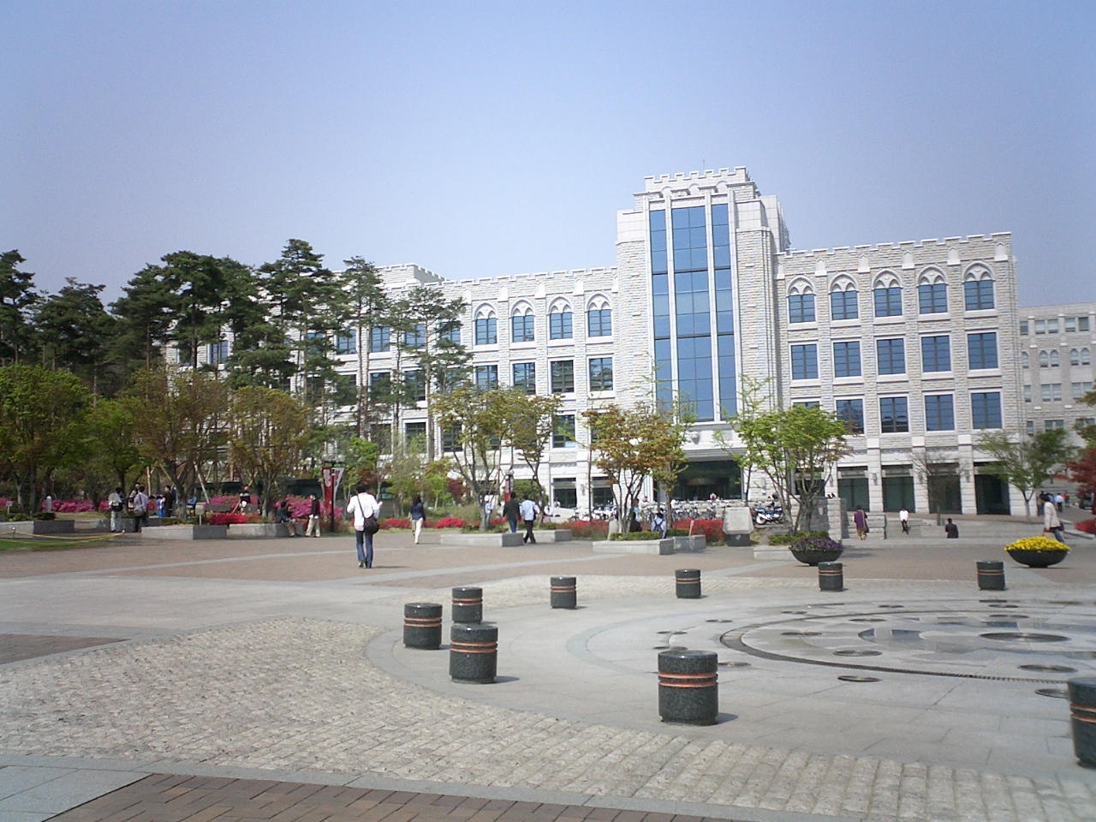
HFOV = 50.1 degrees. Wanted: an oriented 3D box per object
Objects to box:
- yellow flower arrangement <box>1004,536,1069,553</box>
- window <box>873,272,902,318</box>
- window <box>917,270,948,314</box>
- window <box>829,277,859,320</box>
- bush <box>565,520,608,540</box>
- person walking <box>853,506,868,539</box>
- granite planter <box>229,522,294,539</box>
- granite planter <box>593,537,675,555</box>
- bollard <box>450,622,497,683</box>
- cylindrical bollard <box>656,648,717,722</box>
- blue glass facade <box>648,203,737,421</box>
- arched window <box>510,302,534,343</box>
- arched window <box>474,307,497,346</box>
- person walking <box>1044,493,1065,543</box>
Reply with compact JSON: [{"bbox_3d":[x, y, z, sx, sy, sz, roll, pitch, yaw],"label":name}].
[{"bbox_3d":[9.724,2.665,23.323,1.210,0.290,1.210,-2,-5,0],"label":"yellow flower arrangement"},{"bbox_3d":[24.117,-8.303,83.221,1.970,3.150,0.300,-3,-5,16],"label":"window"},{"bbox_3d":[27.013,-8.462,82.407,1.970,3.150,0.300,-3,-5,16],"label":"window"},{"bbox_3d":[21.406,-8.085,84.770,2.010,3.030,0.300,-3,-6,17],"label":"window"},{"bbox_3d":[1.415,4.388,43.500,1.650,0.780,1.300,-1,-5,0],"label":"bush"},{"bbox_3d":[14.677,5.261,54.931,0.560,1.620,0.450,-2,-5,6],"label":"person walking"},{"bbox_3d":[-11.242,4.771,46.693,2.050,0.470,2.050,-3,-6,17],"label":"granite planter"},{"bbox_3d":[2.636,4.179,35.890,2.050,0.420,2.050,-3,-6,17],"label":"granite planter"},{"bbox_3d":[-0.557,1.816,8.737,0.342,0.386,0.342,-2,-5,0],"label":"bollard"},{"bbox_3d":[0.853,1.681,7.142,0.345,0.403,0.345,-2,-5,0],"label":"cylindrical bollard"},{"bbox_3d":[9.730,-6.598,78.515,5.664,14.467,0.400,-3,-5,16],"label":"blue glass facade"},{"bbox_3d":[-1.979,-6.943,91.786,1.940,3.150,0.300,-3,-6,17],"label":"arched window"},{"bbox_3d":[-4.876,-6.679,91.380,1.970,3.150,0.300,-3,-5,16],"label":"arched window"},{"bbox_3d":[13.653,3.051,31.500,0.720,1.650,0.500,-2,-5,3],"label":"person walking"}]

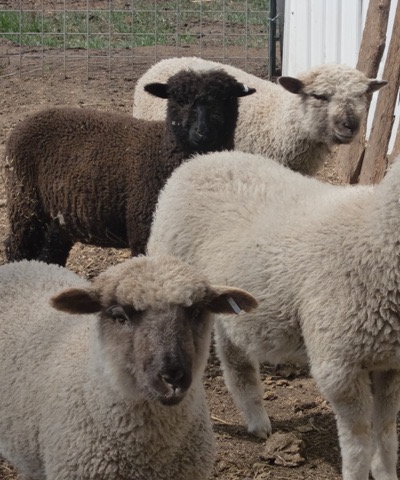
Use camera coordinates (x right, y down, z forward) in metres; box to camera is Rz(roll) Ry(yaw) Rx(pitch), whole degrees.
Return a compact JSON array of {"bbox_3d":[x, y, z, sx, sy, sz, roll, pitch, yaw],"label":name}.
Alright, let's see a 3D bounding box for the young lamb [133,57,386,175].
[{"bbox_3d":[0.110,-0.192,5.053,0.320,0.590,0.760,-8,15,-34],"label":"young lamb"}]

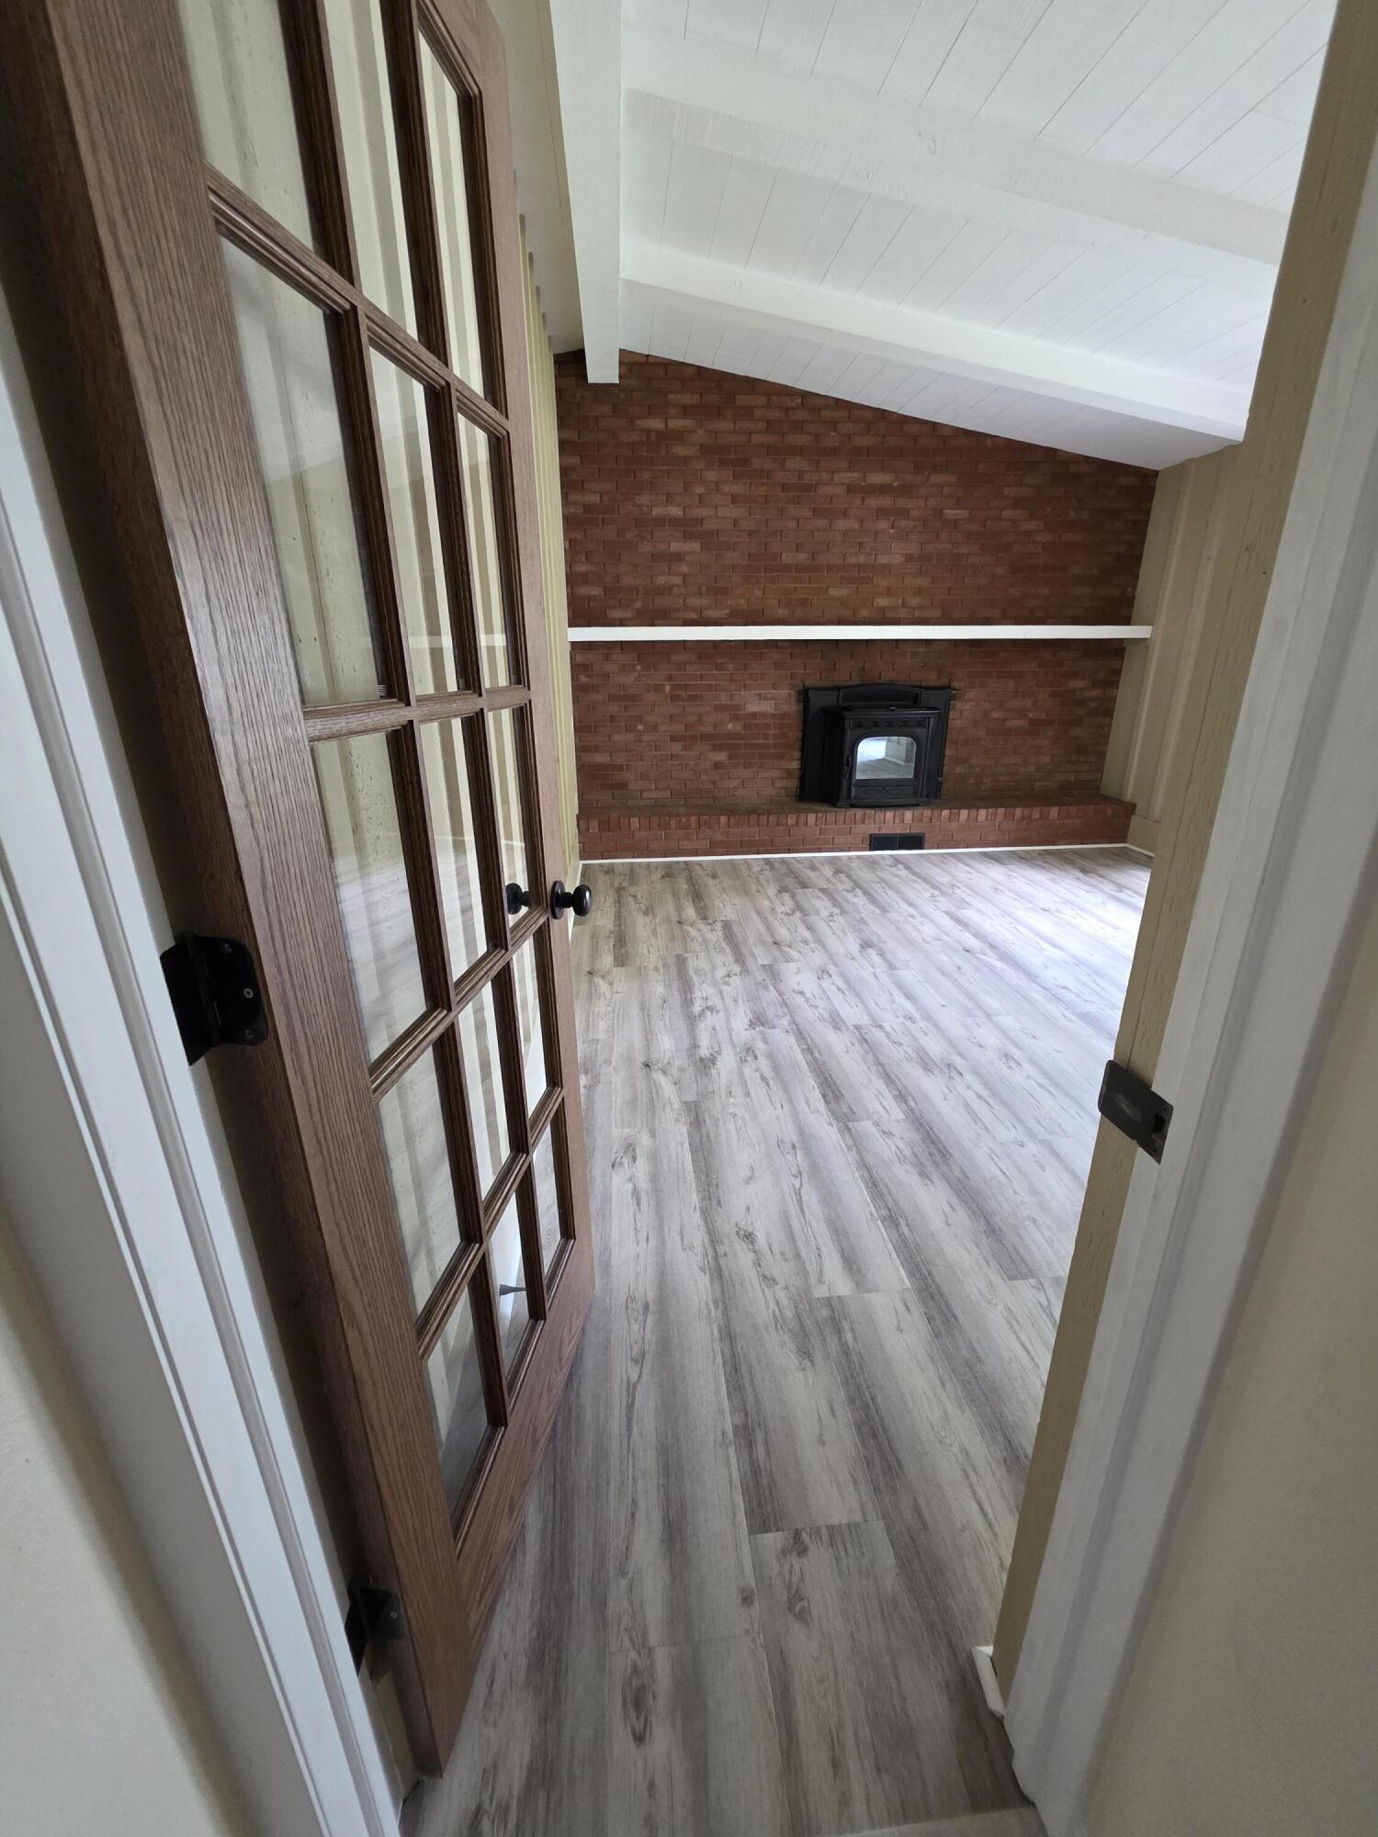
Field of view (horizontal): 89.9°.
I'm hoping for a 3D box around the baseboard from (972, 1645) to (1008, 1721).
[{"bbox_3d":[0.409,1.033,0.936,0.019,0.022,0.068,-2,19,-4],"label":"baseboard"}]

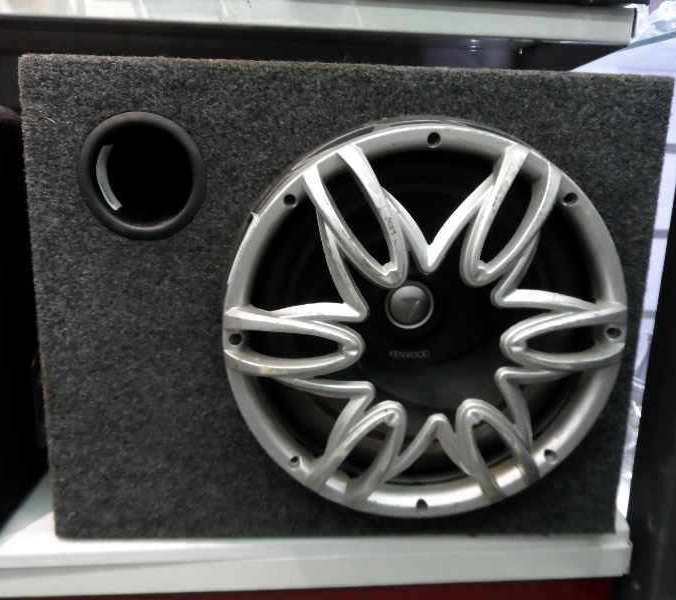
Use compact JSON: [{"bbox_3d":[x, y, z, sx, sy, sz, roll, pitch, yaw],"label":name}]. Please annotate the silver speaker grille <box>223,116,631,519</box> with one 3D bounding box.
[{"bbox_3d":[0.069,0.028,0.495,0.319,0.319,0.039,1,13,-3],"label":"silver speaker grille"}]

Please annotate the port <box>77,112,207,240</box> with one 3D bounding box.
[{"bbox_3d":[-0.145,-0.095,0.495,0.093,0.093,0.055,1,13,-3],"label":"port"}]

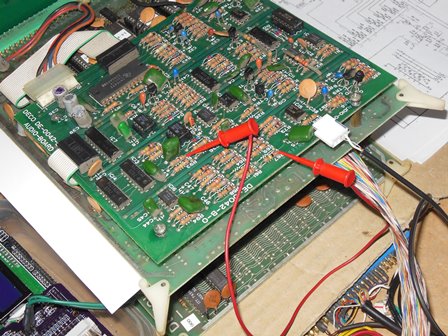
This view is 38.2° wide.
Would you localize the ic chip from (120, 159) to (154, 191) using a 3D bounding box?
[{"bbox_3d":[-0.044,0.004,0.329,0.007,0.004,0.020,-37,55,-19],"label":"ic chip"}]

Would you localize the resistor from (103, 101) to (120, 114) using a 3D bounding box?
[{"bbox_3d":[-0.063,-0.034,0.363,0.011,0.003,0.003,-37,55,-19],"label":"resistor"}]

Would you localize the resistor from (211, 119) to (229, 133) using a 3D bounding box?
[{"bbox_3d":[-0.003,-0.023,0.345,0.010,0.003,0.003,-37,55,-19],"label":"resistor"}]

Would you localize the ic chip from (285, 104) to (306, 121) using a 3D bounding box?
[{"bbox_3d":[0.037,-0.028,0.342,0.007,0.004,0.010,-37,55,-19],"label":"ic chip"}]

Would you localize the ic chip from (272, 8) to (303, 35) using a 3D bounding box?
[{"bbox_3d":[0.038,-0.087,0.386,0.007,0.007,0.019,-37,55,-19],"label":"ic chip"}]

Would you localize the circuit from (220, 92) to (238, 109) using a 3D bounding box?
[{"bbox_3d":[0.002,-0.036,0.353,0.008,0.004,0.009,-37,55,-19],"label":"circuit"}]

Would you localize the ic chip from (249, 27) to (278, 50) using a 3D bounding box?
[{"bbox_3d":[0.024,-0.079,0.396,0.007,0.004,0.019,-36,58,-22],"label":"ic chip"}]

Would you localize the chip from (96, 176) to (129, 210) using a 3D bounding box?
[{"bbox_3d":[-0.056,0.013,0.324,0.007,0.004,0.020,-37,55,-19],"label":"chip"}]

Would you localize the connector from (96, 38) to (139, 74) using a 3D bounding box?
[{"bbox_3d":[-0.063,-0.066,0.386,0.022,0.008,0.011,-37,55,-19],"label":"connector"}]

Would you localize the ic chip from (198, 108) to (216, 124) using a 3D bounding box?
[{"bbox_3d":[-0.009,-0.028,0.359,0.007,0.004,0.009,-36,58,-22],"label":"ic chip"}]

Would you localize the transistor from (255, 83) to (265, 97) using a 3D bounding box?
[{"bbox_3d":[0.020,-0.044,0.367,0.005,0.006,0.004,-36,58,-22],"label":"transistor"}]

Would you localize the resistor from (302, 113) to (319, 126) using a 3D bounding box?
[{"bbox_3d":[0.047,-0.026,0.353,0.009,0.003,0.003,-36,58,-22],"label":"resistor"}]

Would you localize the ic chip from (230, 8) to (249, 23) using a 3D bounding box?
[{"bbox_3d":[0.009,-0.093,0.398,0.007,0.004,0.010,-37,55,-19],"label":"ic chip"}]

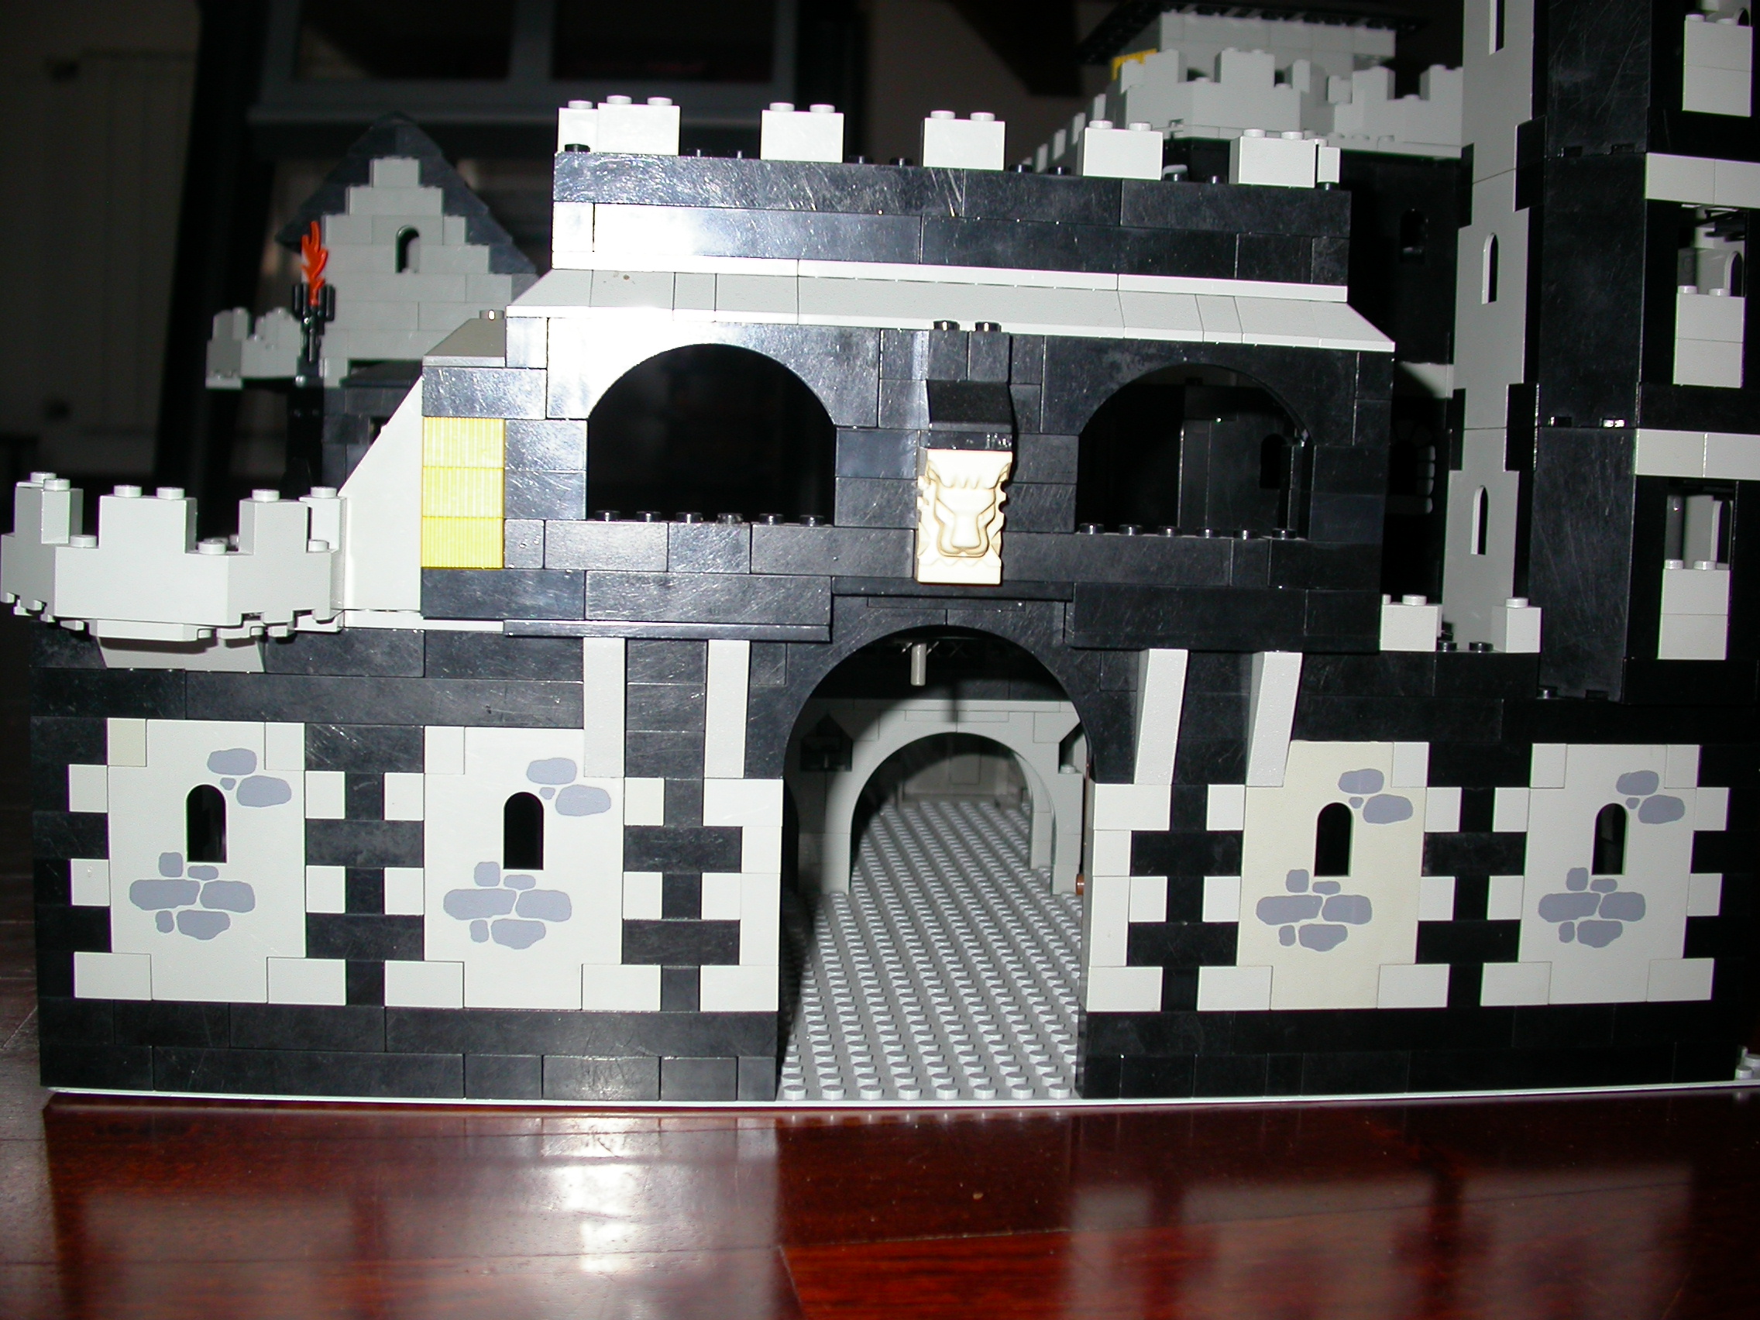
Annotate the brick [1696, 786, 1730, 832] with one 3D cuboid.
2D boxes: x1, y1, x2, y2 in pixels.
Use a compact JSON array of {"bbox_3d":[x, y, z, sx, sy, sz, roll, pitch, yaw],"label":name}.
[{"bbox_3d":[0.178,0.031,0.418,0.008,0.011,0.008,1,5,-6],"label":"brick"}]

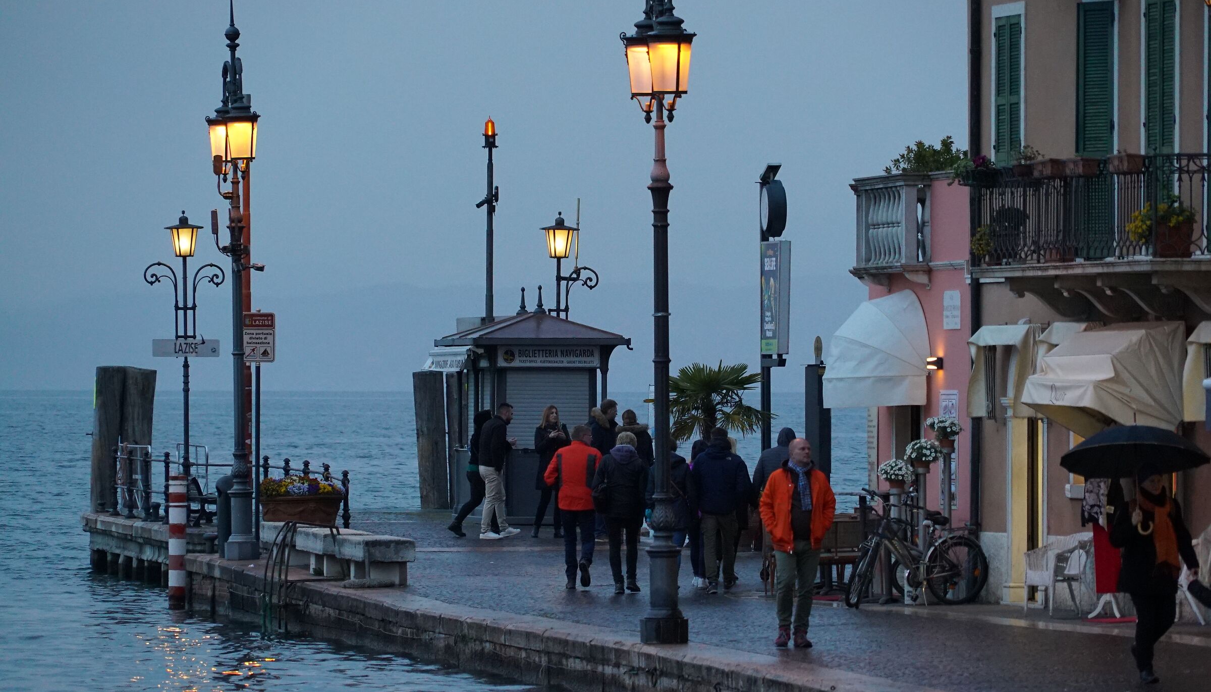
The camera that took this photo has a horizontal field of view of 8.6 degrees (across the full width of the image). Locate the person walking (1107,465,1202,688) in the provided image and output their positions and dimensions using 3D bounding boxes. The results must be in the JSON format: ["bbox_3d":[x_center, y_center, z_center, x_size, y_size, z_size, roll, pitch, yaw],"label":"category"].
[{"bbox_3d":[4.235,1.765,62.400,0.660,1.700,0.520,0,0,-19],"label":"person walking"}]

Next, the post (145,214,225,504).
[{"bbox_3d":[-6.032,0.326,116.000,1.160,4.500,0.560,0,0,0],"label":"post"}]

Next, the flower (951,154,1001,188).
[{"bbox_3d":[3.687,-1.744,80.500,0.500,0.340,0.450,0,0,-11],"label":"flower"}]

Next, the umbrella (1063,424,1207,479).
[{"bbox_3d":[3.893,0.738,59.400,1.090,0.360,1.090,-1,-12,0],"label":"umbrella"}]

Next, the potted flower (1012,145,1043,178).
[{"bbox_3d":[4.016,-1.750,76.800,0.300,0.320,0.310,0,0,-15],"label":"potted flower"}]

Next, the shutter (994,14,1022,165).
[{"bbox_3d":[3.992,-2.521,80.000,0.080,1.480,0.870,0,0,-15],"label":"shutter"}]

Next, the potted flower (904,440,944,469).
[{"bbox_3d":[3.266,1.108,83.000,0.400,0.300,0.400,0,0,0],"label":"potted flower"}]

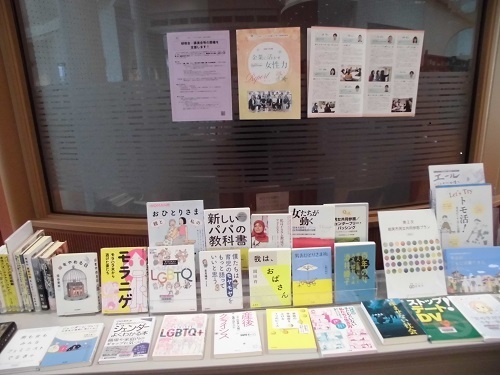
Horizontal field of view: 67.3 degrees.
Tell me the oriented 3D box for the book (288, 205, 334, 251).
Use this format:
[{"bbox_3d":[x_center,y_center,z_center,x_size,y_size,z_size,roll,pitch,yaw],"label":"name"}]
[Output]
[{"bbox_3d":[0.204,0.164,1.231,0.148,0.208,0.014,-2,9,-1],"label":"book"}]

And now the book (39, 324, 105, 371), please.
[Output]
[{"bbox_3d":[-0.495,0.447,1.062,0.130,0.012,0.172,-4,16,-8],"label":"book"}]

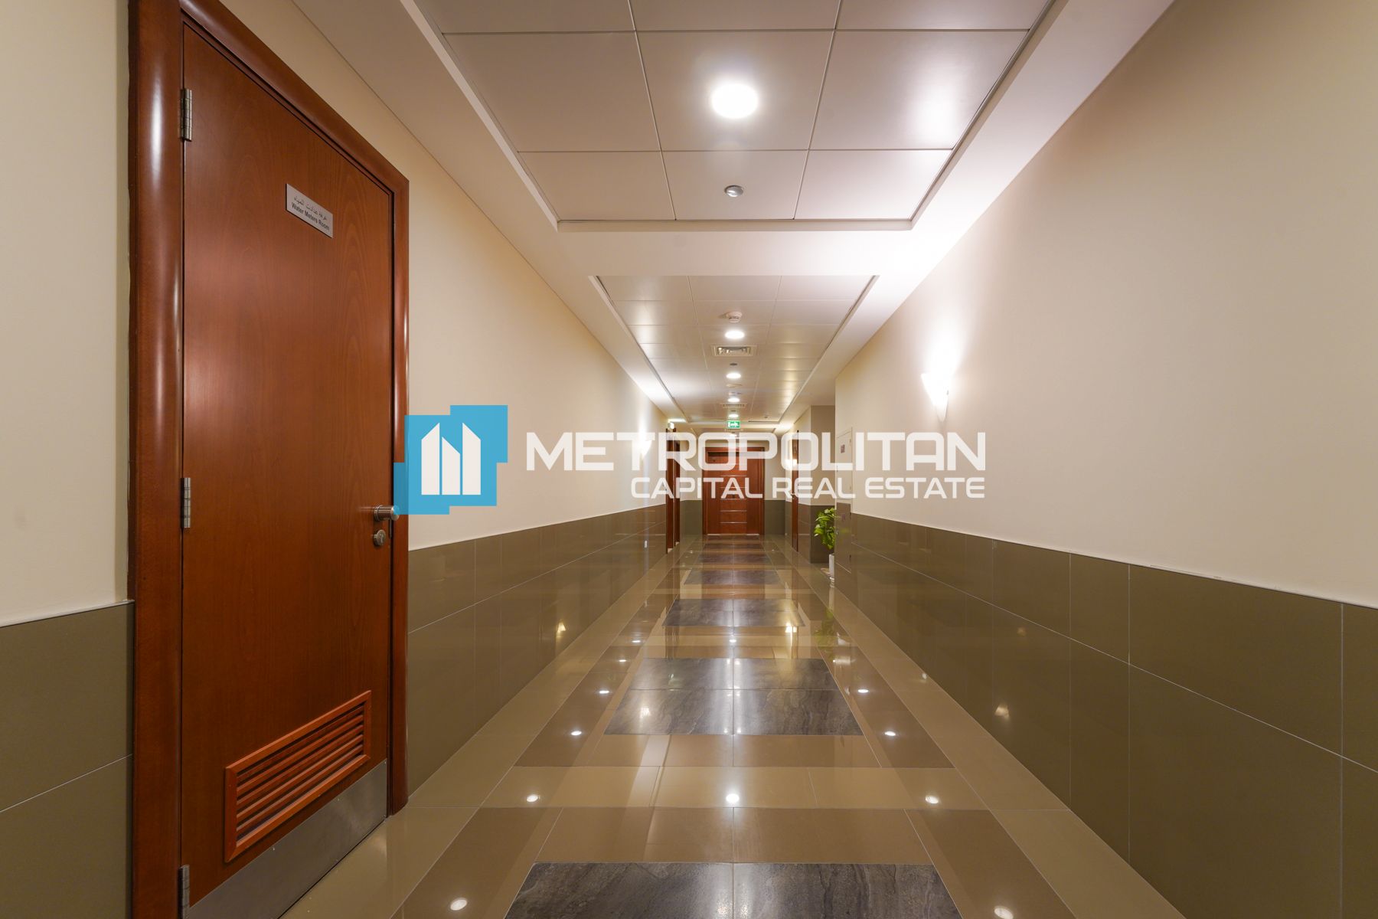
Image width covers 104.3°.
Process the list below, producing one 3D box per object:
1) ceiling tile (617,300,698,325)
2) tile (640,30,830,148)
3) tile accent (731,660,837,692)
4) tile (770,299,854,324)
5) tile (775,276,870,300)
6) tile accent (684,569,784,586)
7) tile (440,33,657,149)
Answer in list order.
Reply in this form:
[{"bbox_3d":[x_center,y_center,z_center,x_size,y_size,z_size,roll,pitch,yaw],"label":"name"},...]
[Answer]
[{"bbox_3d":[-0.251,-1.163,4.242,0.605,0.020,0.566,0,-2,3],"label":"ceiling tile"},{"bbox_3d":[0.161,-1.302,1.927,0.608,0.020,0.575,0,-4,2],"label":"tile"},{"bbox_3d":[0.590,1.369,3.410,0.611,0.020,0.588,0,-4,2],"label":"tile accent"},{"bbox_3d":[0.947,-1.161,4.232,0.580,0.020,0.562,0,-4,2],"label":"tile"},{"bbox_3d":[0.900,-1.195,3.668,0.580,0.020,0.573,0,-4,2],"label":"tile"},{"bbox_3d":[0.606,1.606,7.271,1.221,0.020,1.245,0,-4,2],"label":"tile accent"},{"bbox_3d":[-0.433,-1.302,1.931,0.580,0.020,0.575,0,-4,2],"label":"tile"}]

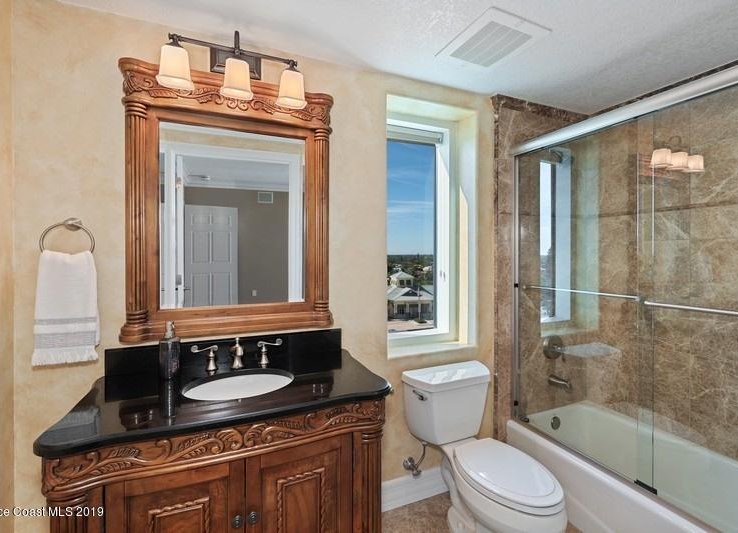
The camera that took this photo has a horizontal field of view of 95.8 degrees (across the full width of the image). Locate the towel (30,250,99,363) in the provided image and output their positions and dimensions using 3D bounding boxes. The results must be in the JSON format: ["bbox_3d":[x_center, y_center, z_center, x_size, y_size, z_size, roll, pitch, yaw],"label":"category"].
[{"bbox_3d":[-1.139,0.156,1.259,0.195,0.428,0.060,0,1,-22],"label":"towel"}]

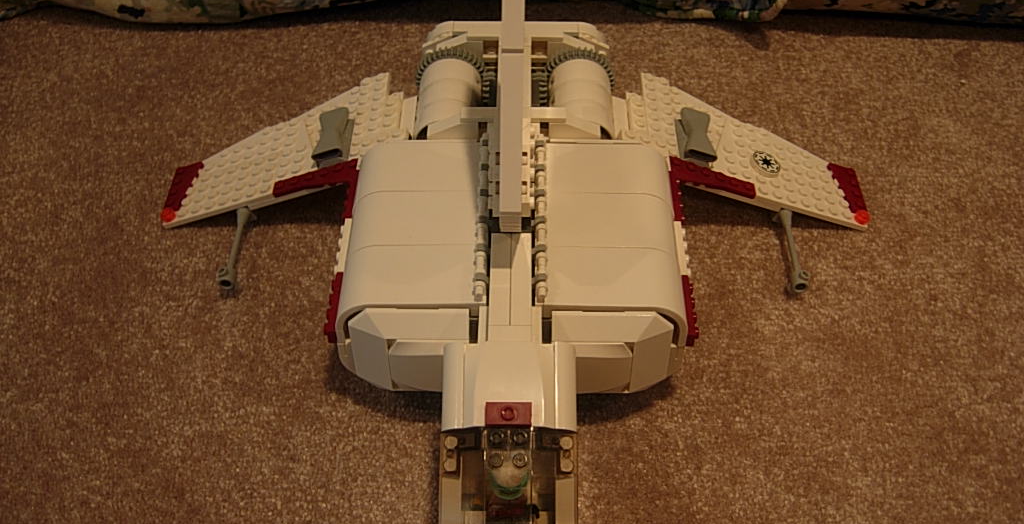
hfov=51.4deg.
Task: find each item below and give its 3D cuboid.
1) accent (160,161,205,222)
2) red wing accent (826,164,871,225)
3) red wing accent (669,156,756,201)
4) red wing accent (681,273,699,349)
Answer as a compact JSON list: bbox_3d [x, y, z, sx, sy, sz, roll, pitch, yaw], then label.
[{"bbox_3d":[-0.171,-0.036,0.549,0.016,0.005,0.040,-15,45,16],"label":"accent"},{"bbox_3d":[0.173,-0.035,0.545,0.016,0.005,0.040,15,45,-14],"label":"red wing accent"},{"bbox_3d":[0.097,-0.038,0.514,0.047,0.005,0.016,15,45,-14],"label":"red wing accent"},{"bbox_3d":[0.073,0.020,0.440,0.005,0.008,0.032,0,48,1],"label":"red wing accent"}]

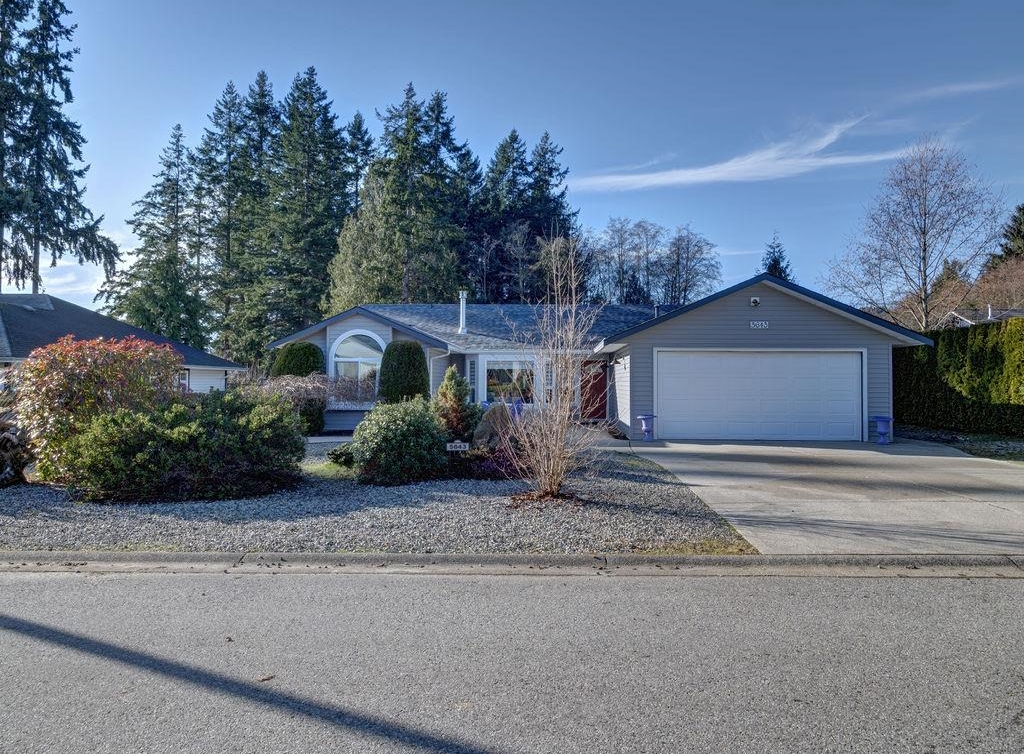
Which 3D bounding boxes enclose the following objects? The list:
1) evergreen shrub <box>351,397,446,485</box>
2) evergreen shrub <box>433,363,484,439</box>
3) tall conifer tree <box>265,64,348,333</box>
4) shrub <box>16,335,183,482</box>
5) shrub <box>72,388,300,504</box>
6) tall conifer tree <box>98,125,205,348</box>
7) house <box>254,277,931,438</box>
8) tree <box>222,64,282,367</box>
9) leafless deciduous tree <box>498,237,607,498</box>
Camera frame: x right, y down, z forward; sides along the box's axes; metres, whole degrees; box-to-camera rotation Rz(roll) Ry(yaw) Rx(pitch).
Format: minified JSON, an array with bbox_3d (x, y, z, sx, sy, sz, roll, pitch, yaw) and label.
[{"bbox_3d":[-1.700,0.919,9.750,1.438,1.223,1.400,0,0,0],"label":"evergreen shrub"},{"bbox_3d":[-0.980,0.622,11.700,0.899,1.657,0.900,0,0,0],"label":"evergreen shrub"},{"bbox_3d":[-14.841,-10.483,47.000,6.066,24.026,6.000,0,0,0],"label":"tall conifer tree"},{"bbox_3d":[-6.529,0.437,10.300,2.627,2.187,2.200,0,0,0],"label":"shrub"},{"bbox_3d":[-4.515,0.865,9.000,3.291,1.329,2.100,0,0,0],"label":"shrub"},{"bbox_3d":[-23.819,-7.544,43.000,7.004,18.147,6.800,0,0,0],"label":"tall conifer tree"},{"bbox_3d":[2.050,-0.620,21.700,16.100,4.280,12.600,0,0,3],"label":"house"},{"bbox_3d":[-18.813,-10.339,47.000,4.700,23.737,4.700,0,0,0],"label":"tree"},{"bbox_3d":[0.504,-0.137,8.300,1.352,3.335,1.350,0,0,0],"label":"leafless deciduous tree"}]

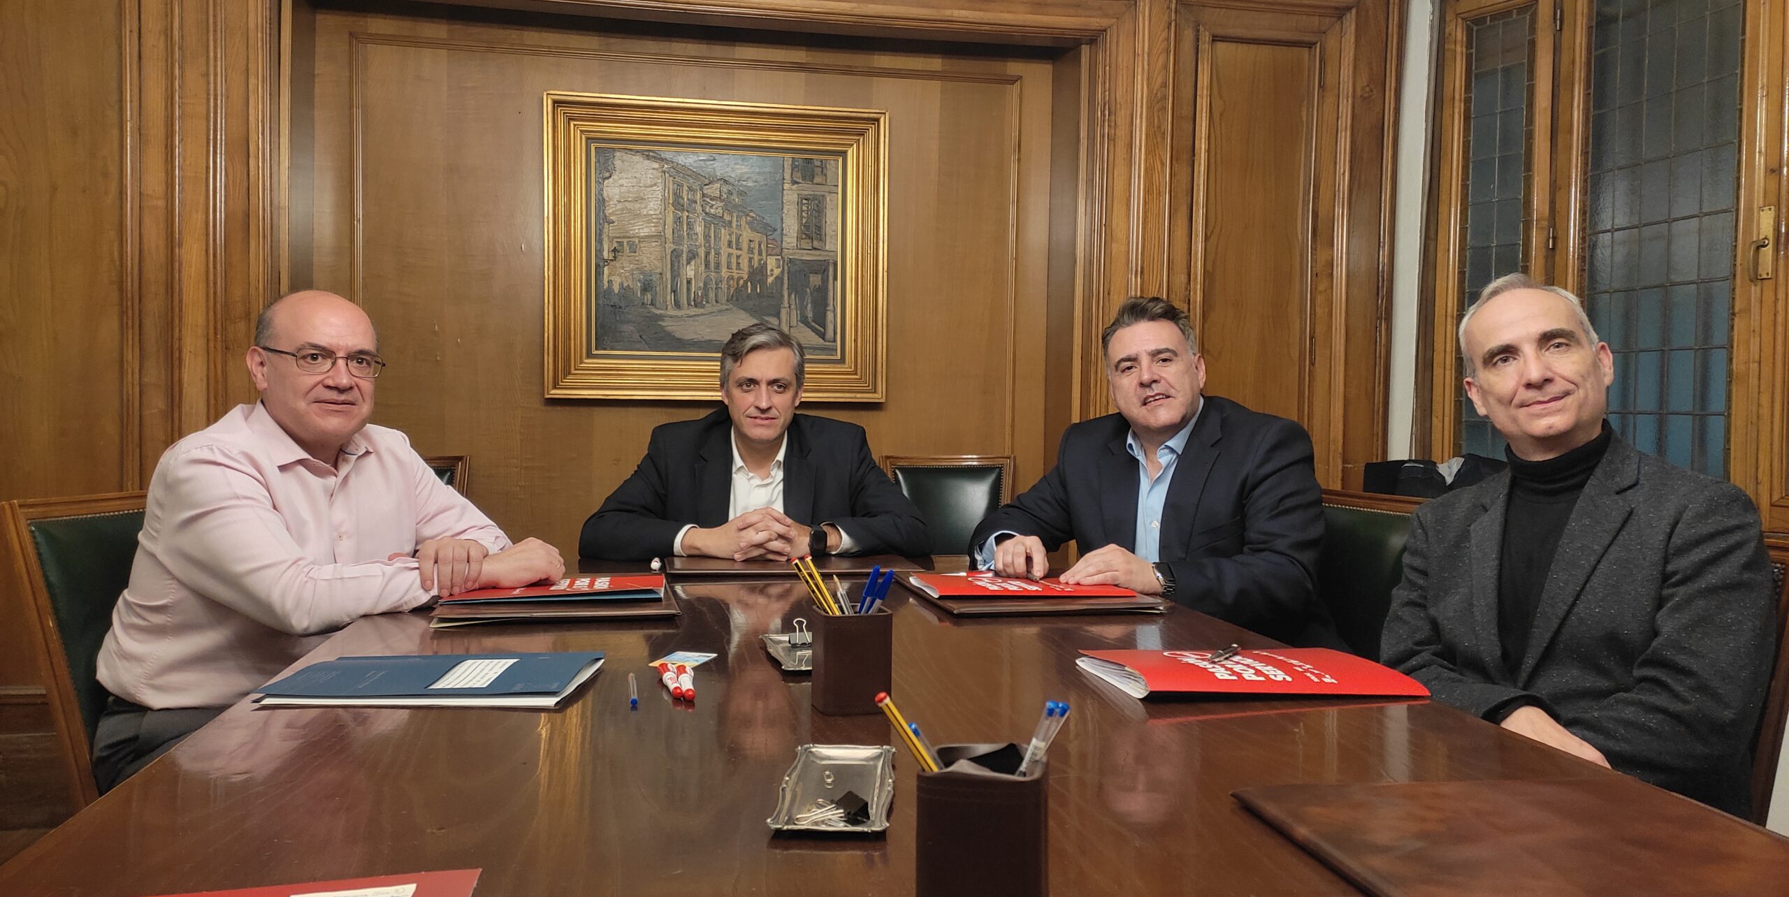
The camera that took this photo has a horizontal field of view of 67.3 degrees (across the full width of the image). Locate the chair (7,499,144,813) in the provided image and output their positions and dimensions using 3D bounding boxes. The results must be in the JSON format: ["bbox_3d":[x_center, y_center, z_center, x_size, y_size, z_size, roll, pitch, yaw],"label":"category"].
[{"bbox_3d":[-1.016,0.542,2.173,0.570,0.920,0.460,2,2,17],"label":"chair"}]

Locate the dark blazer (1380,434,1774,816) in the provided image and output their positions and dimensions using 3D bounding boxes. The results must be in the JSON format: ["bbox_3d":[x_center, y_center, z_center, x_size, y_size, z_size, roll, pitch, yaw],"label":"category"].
[{"bbox_3d":[0.849,0.273,1.726,0.560,0.590,0.480,3,3,44],"label":"dark blazer"}]

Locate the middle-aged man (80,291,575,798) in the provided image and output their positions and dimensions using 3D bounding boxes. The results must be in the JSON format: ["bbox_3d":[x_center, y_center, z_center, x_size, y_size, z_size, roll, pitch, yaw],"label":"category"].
[{"bbox_3d":[-0.783,0.377,2.009,0.740,1.223,0.600,2,2,23],"label":"middle-aged man"}]

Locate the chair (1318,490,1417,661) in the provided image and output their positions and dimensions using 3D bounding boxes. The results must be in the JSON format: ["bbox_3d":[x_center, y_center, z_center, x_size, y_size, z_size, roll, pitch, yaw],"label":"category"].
[{"bbox_3d":[0.491,0.540,2.163,0.550,0.930,0.450,1,2,-13],"label":"chair"}]

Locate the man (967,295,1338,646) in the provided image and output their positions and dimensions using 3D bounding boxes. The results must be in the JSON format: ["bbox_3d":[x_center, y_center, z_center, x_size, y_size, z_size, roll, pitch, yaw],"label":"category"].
[{"bbox_3d":[0.407,0.369,2.333,0.620,1.258,0.760,3,3,42],"label":"man"}]

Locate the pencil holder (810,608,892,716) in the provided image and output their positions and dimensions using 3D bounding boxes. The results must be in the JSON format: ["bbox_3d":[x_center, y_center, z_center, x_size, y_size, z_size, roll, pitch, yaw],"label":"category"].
[{"bbox_3d":[-0.043,0.212,1.360,0.070,0.100,0.070,2,2,16],"label":"pencil holder"}]

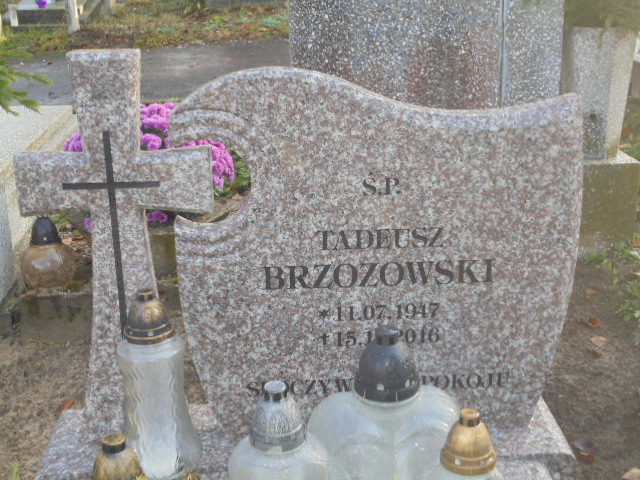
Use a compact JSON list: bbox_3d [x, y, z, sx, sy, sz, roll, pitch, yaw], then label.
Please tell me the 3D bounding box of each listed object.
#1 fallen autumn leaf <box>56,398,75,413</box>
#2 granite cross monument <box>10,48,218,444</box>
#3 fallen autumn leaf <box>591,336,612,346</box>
[{"bbox_3d":[-0.551,0.361,1.963,0.026,0.012,0.050,19,29,39],"label":"fallen autumn leaf"},{"bbox_3d":[-0.358,0.023,1.671,0.331,0.727,0.088,-2,20,-3],"label":"granite cross monument"},{"bbox_3d":[0.691,0.251,2.225,0.048,0.010,0.030,-5,23,-11],"label":"fallen autumn leaf"}]

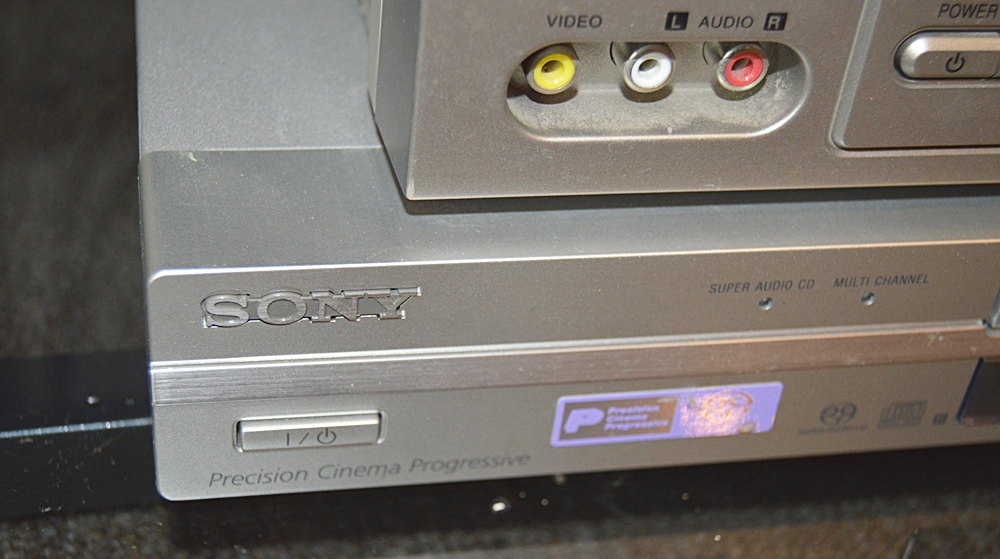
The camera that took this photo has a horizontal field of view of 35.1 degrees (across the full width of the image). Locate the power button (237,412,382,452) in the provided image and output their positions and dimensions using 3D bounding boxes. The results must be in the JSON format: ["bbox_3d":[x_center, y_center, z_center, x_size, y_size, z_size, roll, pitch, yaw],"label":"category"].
[{"bbox_3d":[-0.031,0.025,0.260,0.022,0.006,0.003,-2,37,-13],"label":"power button"}]

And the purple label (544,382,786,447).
[{"bbox_3d":[0.029,0.024,0.275,0.041,0.011,0.001,-2,37,-13],"label":"purple label"}]

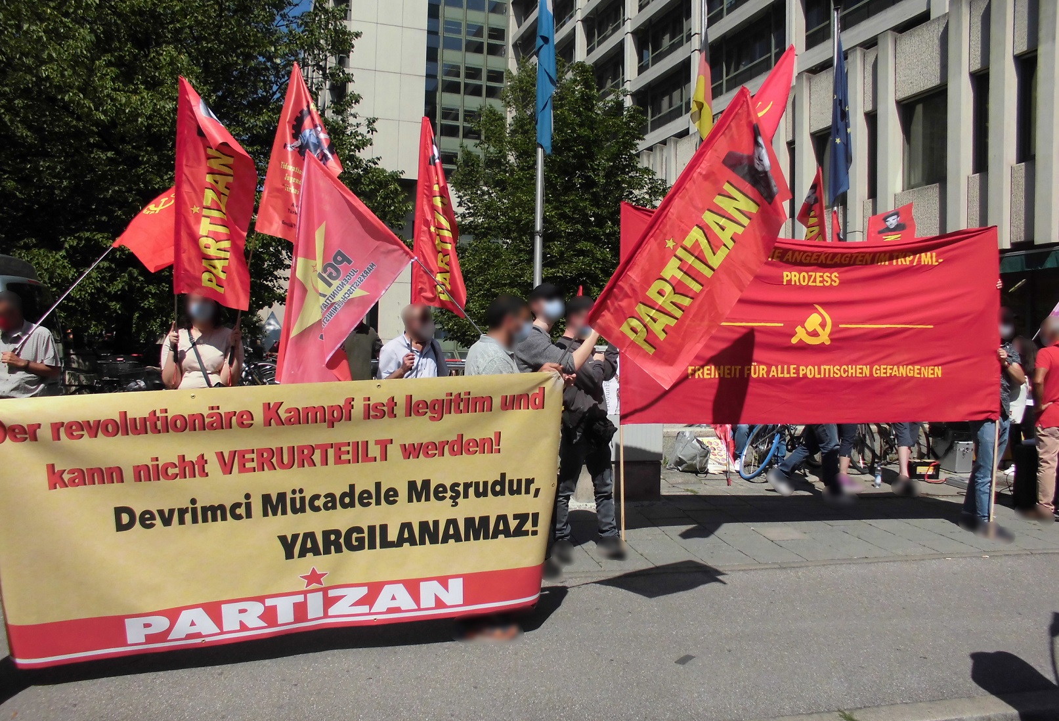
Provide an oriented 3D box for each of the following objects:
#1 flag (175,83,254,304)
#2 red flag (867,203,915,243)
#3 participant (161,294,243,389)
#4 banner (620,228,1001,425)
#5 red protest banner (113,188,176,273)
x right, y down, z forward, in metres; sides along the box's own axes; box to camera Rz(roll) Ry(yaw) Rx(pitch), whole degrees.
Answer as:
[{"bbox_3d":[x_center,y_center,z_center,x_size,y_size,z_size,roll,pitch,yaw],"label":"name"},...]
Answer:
[{"bbox_3d":[-2.038,-1.079,5.150,0.500,1.480,0.250,1,1,-9],"label":"flag"},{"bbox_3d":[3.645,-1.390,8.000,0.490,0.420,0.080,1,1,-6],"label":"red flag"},{"bbox_3d":[-1.892,0.450,4.600,0.520,1.680,0.400,0,1,-19],"label":"participant"},{"bbox_3d":[2.093,-0.291,5.800,2.950,1.480,0.150,0,1,-8],"label":"banner"},{"bbox_3d":[-2.335,-0.852,4.950,0.550,0.650,0.300,0,1,-14],"label":"red protest banner"}]

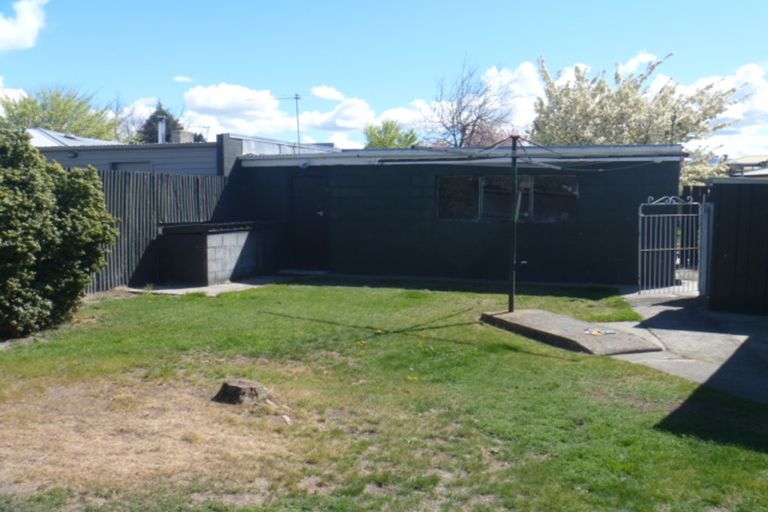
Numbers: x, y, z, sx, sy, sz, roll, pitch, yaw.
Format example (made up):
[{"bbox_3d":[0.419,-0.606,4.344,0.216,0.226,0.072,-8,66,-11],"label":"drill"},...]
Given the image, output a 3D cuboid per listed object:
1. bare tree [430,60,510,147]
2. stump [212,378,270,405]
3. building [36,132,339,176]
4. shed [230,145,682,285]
[{"bbox_3d":[2.959,-3.554,25.376,2.732,6.082,2.732,1,4,7],"label":"bare tree"},{"bbox_3d":[-0.991,0.932,5.188,0.396,0.120,0.340,-1,4,-11],"label":"stump"},{"bbox_3d":[-4.107,-1.129,16.232,4.450,2.567,5.434,2,5,21],"label":"building"},{"bbox_3d":[1.658,-0.976,14.609,7.721,2.536,4.865,2,5,21],"label":"shed"}]

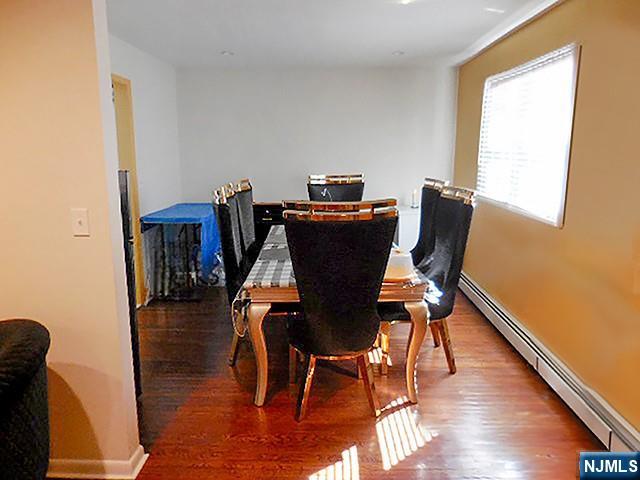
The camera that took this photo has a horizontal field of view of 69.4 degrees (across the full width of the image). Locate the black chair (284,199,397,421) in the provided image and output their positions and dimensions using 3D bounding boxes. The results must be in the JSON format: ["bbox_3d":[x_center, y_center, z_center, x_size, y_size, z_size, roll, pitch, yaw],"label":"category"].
[{"bbox_3d":[0.082,0.371,2.782,0.570,1.240,0.600,-1,11,-6],"label":"black chair"}]

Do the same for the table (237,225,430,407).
[{"bbox_3d":[0.106,0.437,3.677,1.060,0.770,2.000,0,11,0],"label":"table"}]

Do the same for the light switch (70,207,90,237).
[{"bbox_3d":[-1.006,-0.074,1.945,0.070,0.116,0.015,0,11,0],"label":"light switch"}]

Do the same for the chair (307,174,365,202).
[{"bbox_3d":[0.165,-0.011,4.669,0.580,1.250,0.600,0,11,0],"label":"chair"}]

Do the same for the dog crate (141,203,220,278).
[{"bbox_3d":[-1.475,0.112,5.120,0.630,0.830,1.030,0,11,0],"label":"dog crate"}]

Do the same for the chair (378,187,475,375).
[{"bbox_3d":[0.682,0.272,3.278,0.600,1.250,0.580,0,11,-2],"label":"chair"}]

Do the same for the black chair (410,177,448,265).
[{"bbox_3d":[0.696,0.112,4.051,0.600,1.250,0.580,-1,11,-3],"label":"black chair"}]

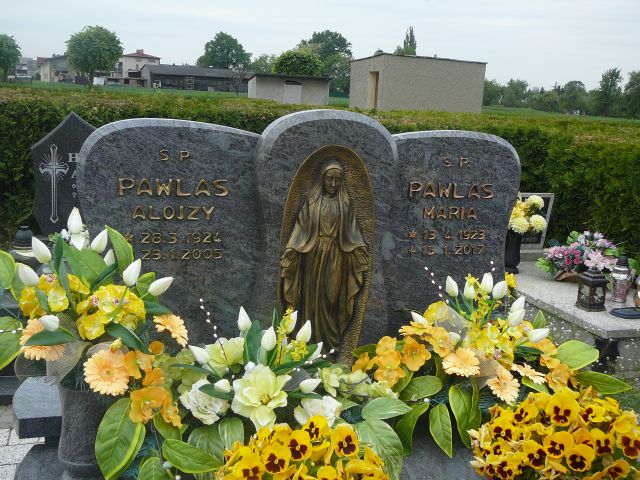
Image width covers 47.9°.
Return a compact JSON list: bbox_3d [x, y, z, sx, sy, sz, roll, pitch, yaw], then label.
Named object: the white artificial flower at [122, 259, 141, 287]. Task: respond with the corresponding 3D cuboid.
[{"bbox_3d":[-0.464,0.080,1.780,0.039,0.070,0.039,25,7,-2],"label":"white artificial flower"}]

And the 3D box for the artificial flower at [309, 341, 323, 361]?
[{"bbox_3d":[-0.014,0.306,1.960,0.036,0.062,0.036,34,-3,-3],"label":"artificial flower"}]

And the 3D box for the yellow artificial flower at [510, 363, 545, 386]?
[{"bbox_3d":[0.590,0.381,2.040,0.100,0.032,0.100,29,18,0],"label":"yellow artificial flower"}]

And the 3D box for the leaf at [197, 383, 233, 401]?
[{"bbox_3d":[-0.224,0.326,1.550,0.090,0.035,0.030,-7,15,-40],"label":"leaf"}]

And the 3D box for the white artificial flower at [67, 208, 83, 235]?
[{"bbox_3d":[-0.613,-0.049,1.800,0.039,0.068,0.039,-1,6,0],"label":"white artificial flower"}]

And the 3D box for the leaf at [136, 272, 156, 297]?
[{"bbox_3d":[-0.425,0.112,1.770,0.045,0.066,0.028,5,12,-19],"label":"leaf"}]

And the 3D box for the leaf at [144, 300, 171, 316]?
[{"bbox_3d":[-0.413,0.173,1.820,0.070,0.040,0.045,-4,13,-16],"label":"leaf"}]

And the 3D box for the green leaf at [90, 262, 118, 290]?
[{"bbox_3d":[-0.538,0.094,1.800,0.028,0.095,0.030,47,6,12],"label":"green leaf"}]

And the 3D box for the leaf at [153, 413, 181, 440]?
[{"bbox_3d":[-0.355,0.437,1.680,0.048,0.090,0.030,-42,12,-15],"label":"leaf"}]

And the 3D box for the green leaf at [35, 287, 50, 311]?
[{"bbox_3d":[-0.635,0.134,1.650,0.030,0.056,0.020,-31,6,-9],"label":"green leaf"}]

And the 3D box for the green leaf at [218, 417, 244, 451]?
[{"bbox_3d":[-0.233,0.518,1.900,0.066,0.100,0.030,0,12,0],"label":"green leaf"}]

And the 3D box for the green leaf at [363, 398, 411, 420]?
[{"bbox_3d":[0.164,0.412,1.760,0.117,0.057,0.030,1,-26,0],"label":"green leaf"}]

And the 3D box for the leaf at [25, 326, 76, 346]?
[{"bbox_3d":[-0.593,0.211,1.580,0.115,0.042,0.030,-3,13,-26],"label":"leaf"}]

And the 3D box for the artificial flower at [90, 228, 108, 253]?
[{"bbox_3d":[-0.555,0.003,1.820,0.037,0.064,0.037,29,6,0],"label":"artificial flower"}]

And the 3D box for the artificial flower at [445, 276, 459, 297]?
[{"bbox_3d":[0.386,0.135,2.100,0.033,0.060,0.033,-20,3,0],"label":"artificial flower"}]

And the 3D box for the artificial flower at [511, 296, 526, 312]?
[{"bbox_3d":[0.563,0.186,2.050,0.037,0.061,0.037,31,3,9],"label":"artificial flower"}]

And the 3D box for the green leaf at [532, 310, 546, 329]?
[{"bbox_3d":[0.633,0.231,2.080,0.038,0.058,0.022,0,12,0],"label":"green leaf"}]

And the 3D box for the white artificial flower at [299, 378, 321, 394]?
[{"bbox_3d":[-0.024,0.353,1.740,0.058,0.034,0.034,-26,0,20],"label":"white artificial flower"}]

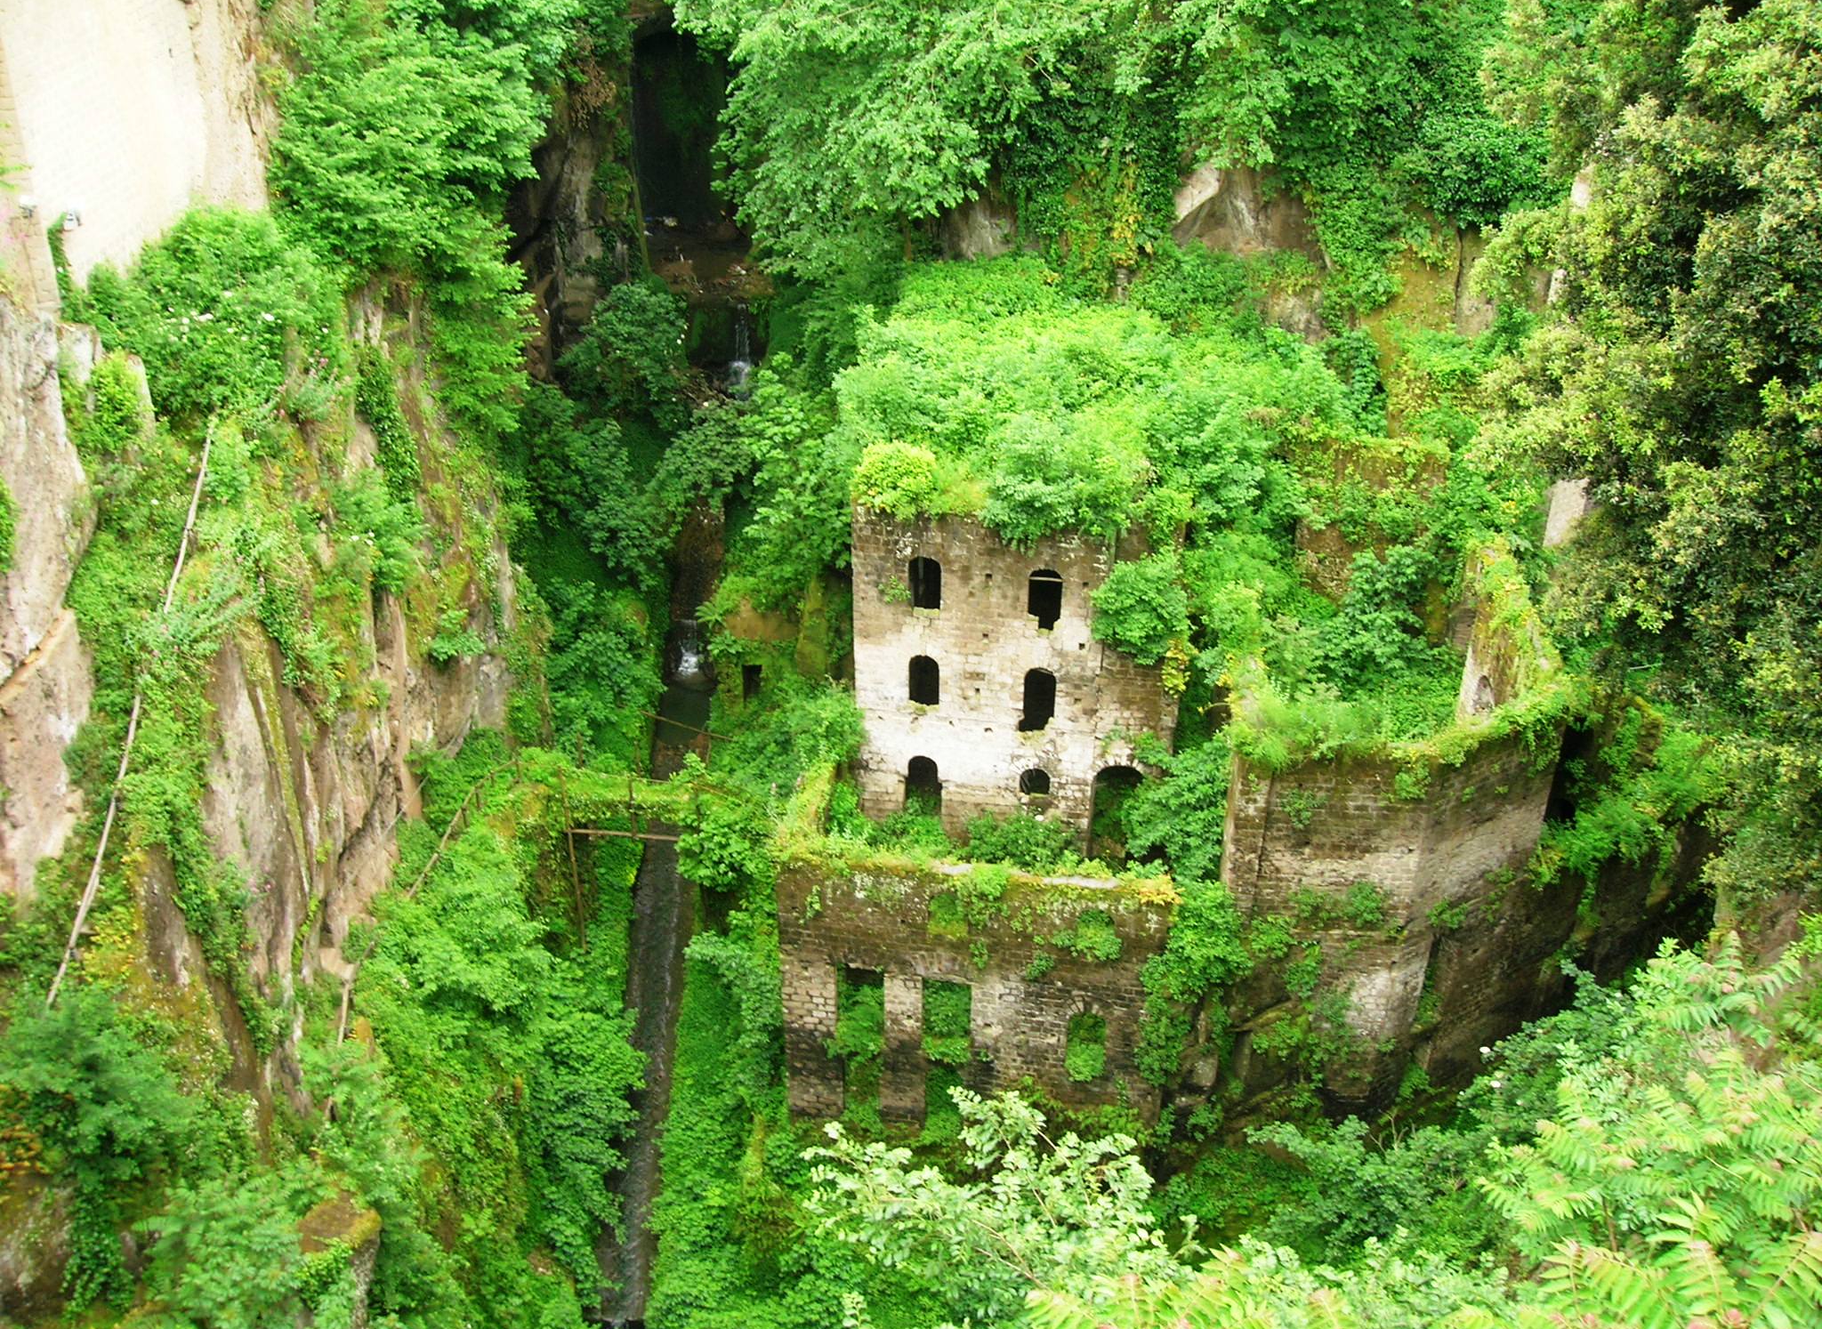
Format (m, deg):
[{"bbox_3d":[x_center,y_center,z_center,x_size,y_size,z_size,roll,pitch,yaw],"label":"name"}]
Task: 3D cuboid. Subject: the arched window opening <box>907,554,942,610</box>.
[{"bbox_3d":[0.427,-2.322,48.767,0.910,1.600,0.400,7,33,10],"label":"arched window opening"}]

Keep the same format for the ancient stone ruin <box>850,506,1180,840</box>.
[{"bbox_3d":[3.502,-1.138,53.352,8.870,11.320,8.000,7,33,10],"label":"ancient stone ruin"}]

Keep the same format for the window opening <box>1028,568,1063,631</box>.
[{"bbox_3d":[3.646,-1.838,48.264,0.940,1.850,0.400,7,33,10],"label":"window opening"}]

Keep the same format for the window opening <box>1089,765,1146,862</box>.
[{"bbox_3d":[5.970,4.160,51.560,1.580,3.340,0.500,7,33,10],"label":"window opening"}]

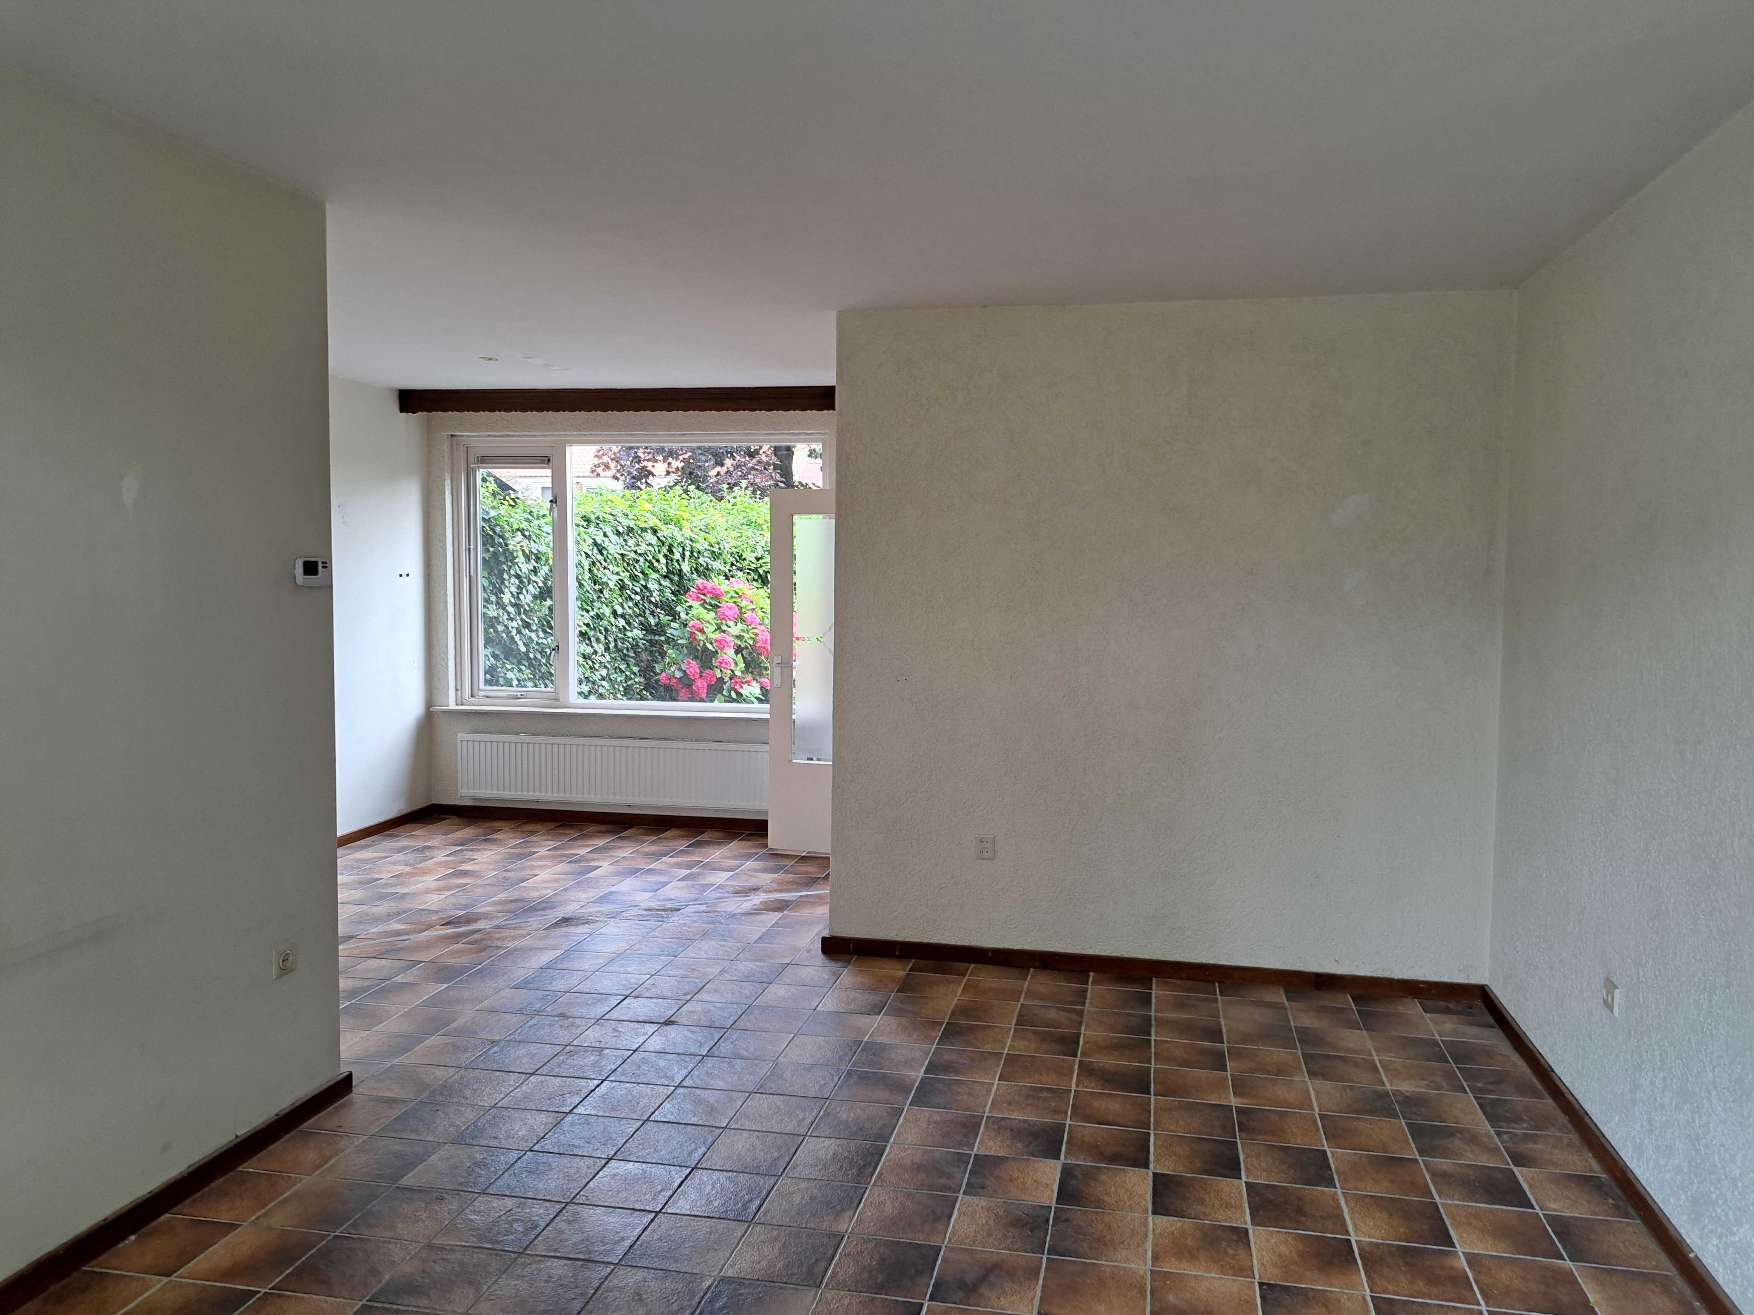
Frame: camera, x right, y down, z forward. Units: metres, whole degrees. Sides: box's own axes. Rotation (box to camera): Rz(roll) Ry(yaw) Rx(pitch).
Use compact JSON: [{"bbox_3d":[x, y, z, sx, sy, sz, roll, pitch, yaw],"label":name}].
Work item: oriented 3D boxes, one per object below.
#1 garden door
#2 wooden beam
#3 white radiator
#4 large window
[{"bbox_3d":[-0.210,0.087,6.750,0.800,2.025,0.050,1,4,13],"label":"garden door"},{"bbox_3d":[-1.395,-1.515,7.246,2.960,0.140,0.220,1,4,10],"label":"wooden beam"},{"bbox_3d":[-1.546,0.699,7.477,2.202,0.398,0.090,1,4,10],"label":"white radiator"},{"bbox_3d":[-1.482,-0.522,7.572,2.420,1.713,0.100,1,4,10],"label":"large window"}]

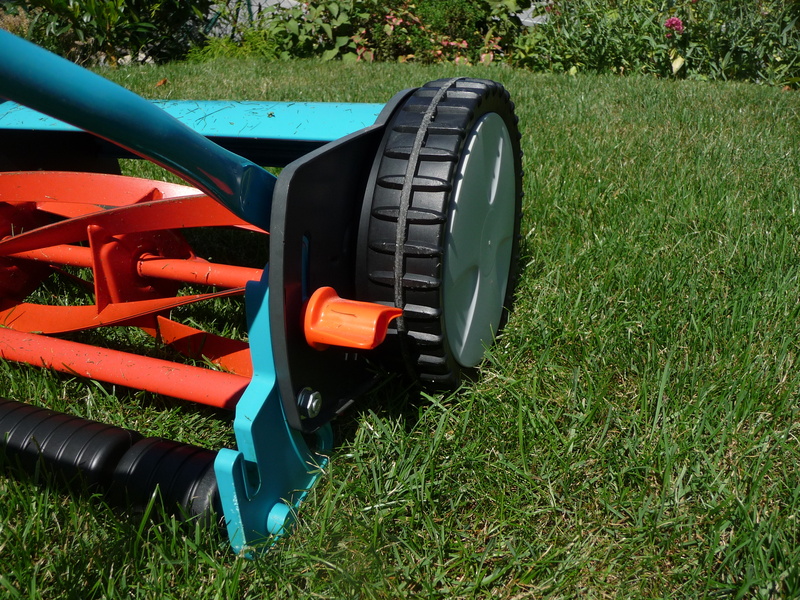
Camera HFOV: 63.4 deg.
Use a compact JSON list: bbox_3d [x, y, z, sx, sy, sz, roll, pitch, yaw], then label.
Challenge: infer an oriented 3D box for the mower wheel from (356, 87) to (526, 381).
[{"bbox_3d":[0.038,-0.041,0.447,0.054,0.208,0.208,7,24,22],"label":"mower wheel"}]

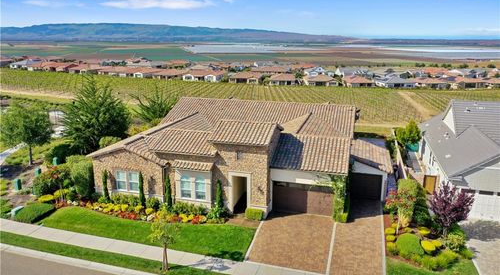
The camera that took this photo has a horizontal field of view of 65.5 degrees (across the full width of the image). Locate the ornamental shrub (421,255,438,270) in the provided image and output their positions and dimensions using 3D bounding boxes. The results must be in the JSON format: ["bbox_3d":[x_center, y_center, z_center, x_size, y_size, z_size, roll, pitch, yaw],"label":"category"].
[{"bbox_3d":[11.000,7.632,23.821,1.050,0.650,1.000,0,14,0],"label":"ornamental shrub"}]

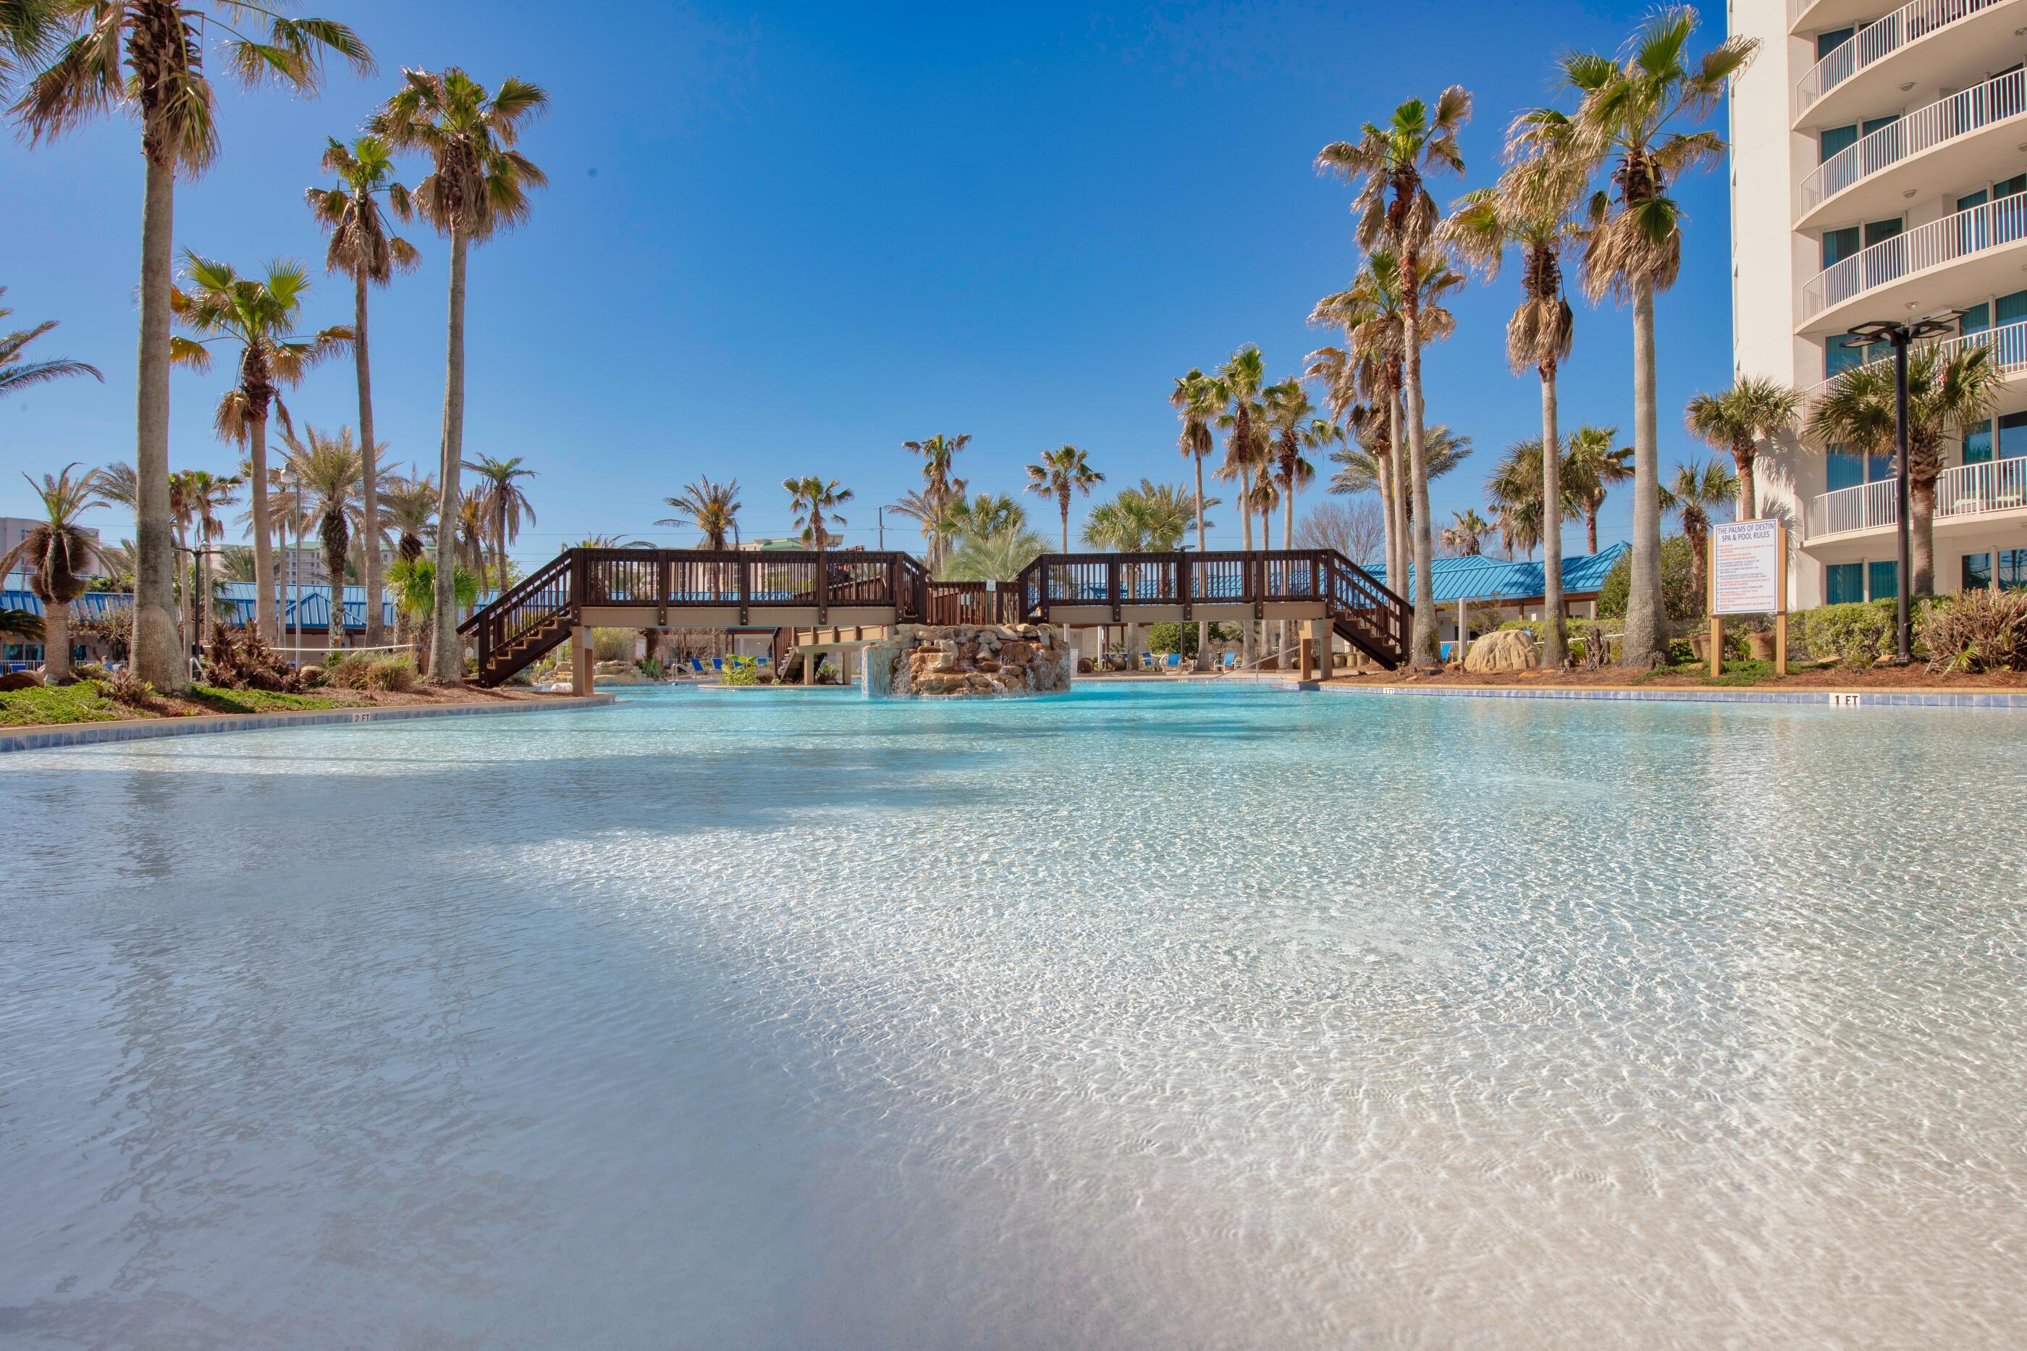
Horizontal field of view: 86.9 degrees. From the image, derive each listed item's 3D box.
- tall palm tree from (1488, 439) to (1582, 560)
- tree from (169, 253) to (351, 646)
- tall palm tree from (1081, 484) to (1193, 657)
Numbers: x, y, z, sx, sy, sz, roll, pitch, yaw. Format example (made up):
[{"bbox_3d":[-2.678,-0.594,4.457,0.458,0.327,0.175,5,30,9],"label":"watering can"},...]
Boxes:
[{"bbox_3d":[21.955,-5.264,45.000,4.000,9.600,4.000,-1,0,0],"label":"tall palm tree"},{"bbox_3d":[-17.268,-4.752,24.500,4.100,9.870,4.100,-1,0,0],"label":"tree"},{"bbox_3d":[4.679,-3.761,40.000,4.200,7.050,4.200,-1,0,0],"label":"tall palm tree"}]

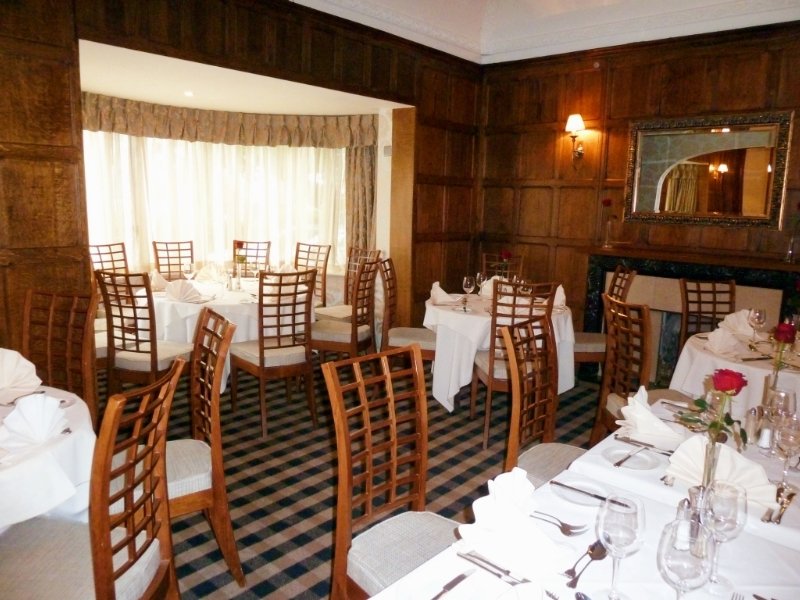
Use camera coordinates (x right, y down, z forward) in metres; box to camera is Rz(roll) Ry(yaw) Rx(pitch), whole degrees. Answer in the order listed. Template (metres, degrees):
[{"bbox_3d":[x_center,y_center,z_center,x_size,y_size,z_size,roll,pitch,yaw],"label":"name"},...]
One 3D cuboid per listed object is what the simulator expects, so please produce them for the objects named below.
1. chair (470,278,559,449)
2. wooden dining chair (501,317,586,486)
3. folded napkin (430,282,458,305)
[{"bbox_3d":[0.713,0.351,3.589,0.420,1.020,0.540,2,10,2],"label":"chair"},{"bbox_3d":[0.649,0.609,2.130,0.540,1.010,0.440,10,13,39],"label":"wooden dining chair"},{"bbox_3d":[0.315,-0.057,4.086,0.140,0.130,0.220,1,10,-2],"label":"folded napkin"}]

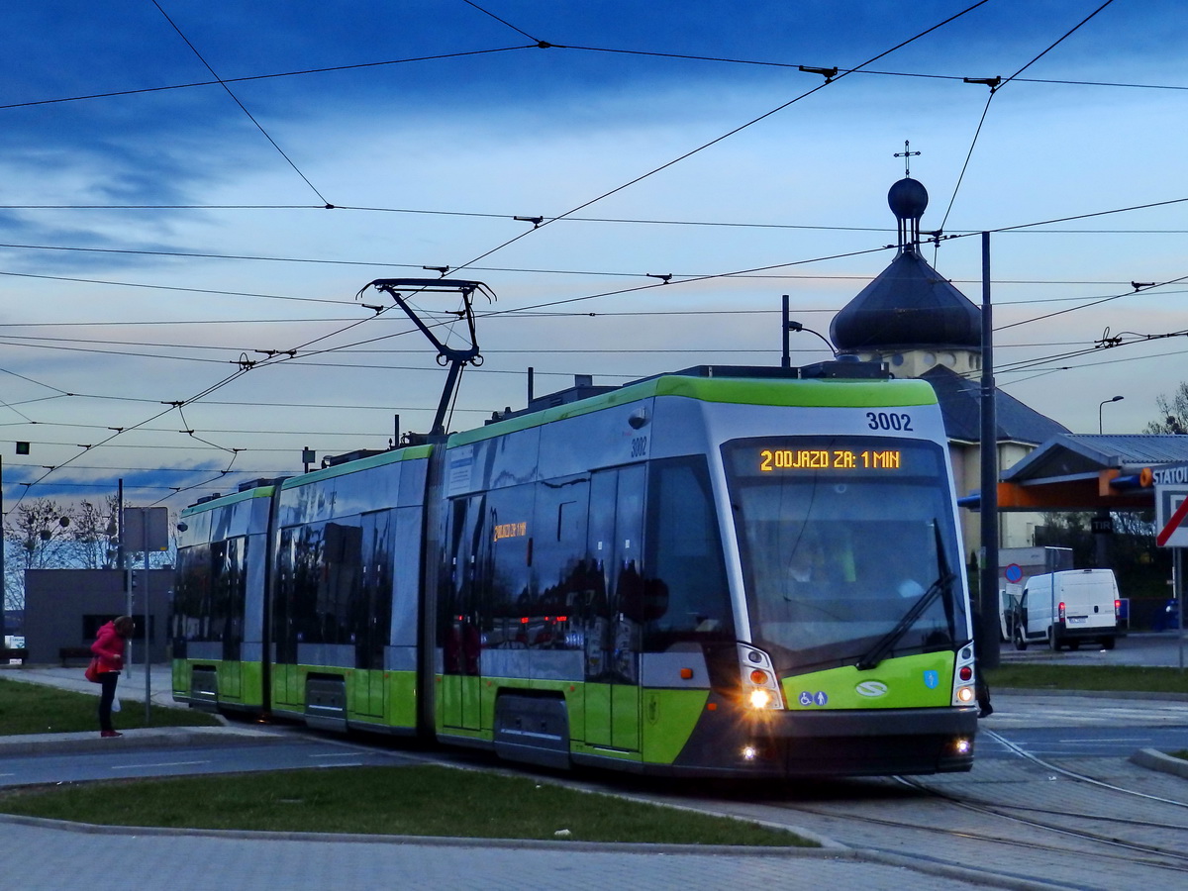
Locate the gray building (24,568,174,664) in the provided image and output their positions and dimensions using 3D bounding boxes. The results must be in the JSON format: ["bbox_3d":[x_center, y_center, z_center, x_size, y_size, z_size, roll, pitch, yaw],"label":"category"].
[{"bbox_3d":[-19.376,7.345,99.732,8.500,3.950,6.000,0,-5,0],"label":"gray building"}]

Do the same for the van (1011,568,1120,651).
[{"bbox_3d":[15.200,5.327,75.315,2.070,2.520,5.410,1,-5,-7],"label":"van"}]

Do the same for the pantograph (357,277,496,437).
[{"bbox_3d":[-2.003,-1.180,30.384,1.850,2.160,1.800,2,-5,-21],"label":"pantograph"}]

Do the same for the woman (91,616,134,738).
[{"bbox_3d":[-6.072,2.906,29.419,0.540,1.500,0.500,0,-5,-5],"label":"woman"}]

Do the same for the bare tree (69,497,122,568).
[{"bbox_3d":[-30.941,8.016,144.821,4.000,9.840,4.000,0,-5,0],"label":"bare tree"}]

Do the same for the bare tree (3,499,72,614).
[{"bbox_3d":[-34.505,8.108,144.813,4.600,9.660,4.600,0,-5,0],"label":"bare tree"}]

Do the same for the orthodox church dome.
[{"bbox_3d":[17.668,-10.174,131.222,8.700,9.890,8.700,0,-5,0],"label":"orthodox church dome"}]

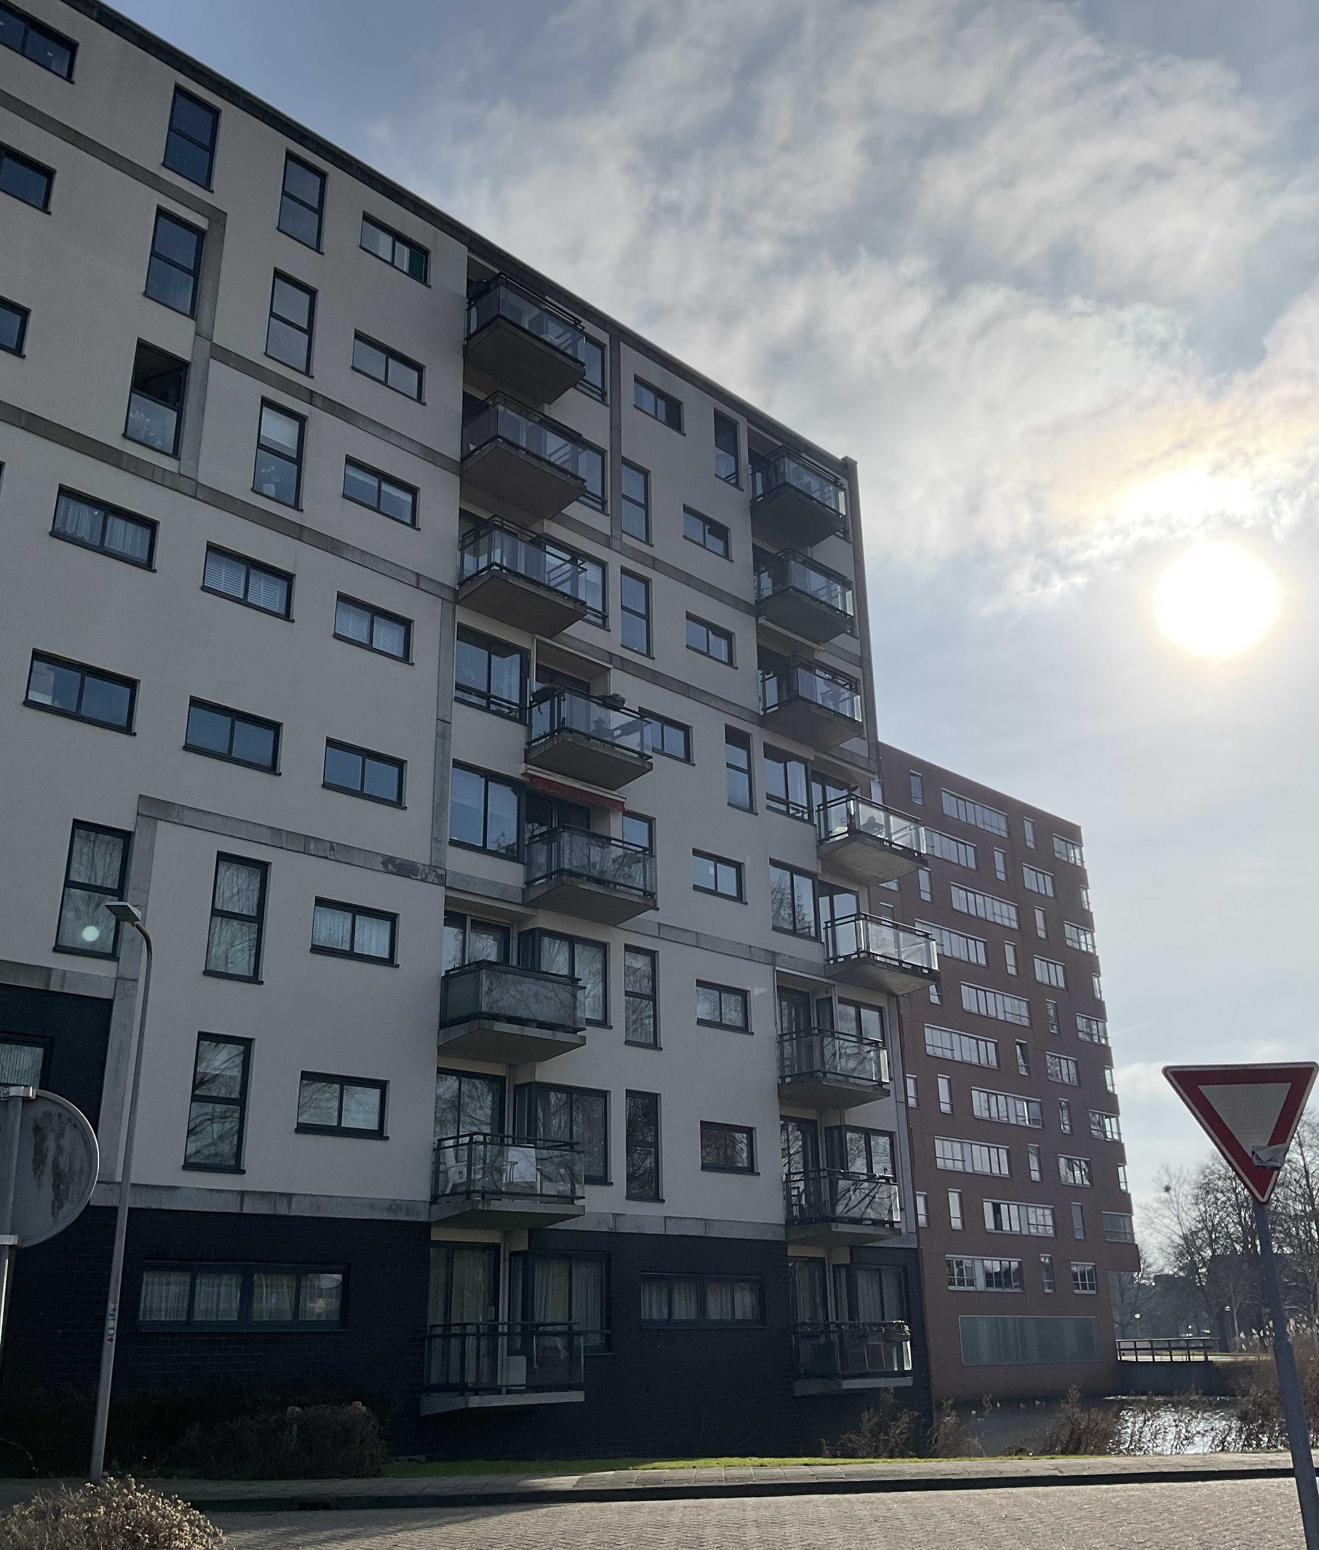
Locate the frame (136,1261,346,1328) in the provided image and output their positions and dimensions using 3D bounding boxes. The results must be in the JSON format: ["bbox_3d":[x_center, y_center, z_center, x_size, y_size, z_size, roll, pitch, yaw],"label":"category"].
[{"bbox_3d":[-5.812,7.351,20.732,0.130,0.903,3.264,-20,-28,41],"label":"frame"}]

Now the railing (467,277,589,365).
[{"bbox_3d":[-2.642,-8.804,29.351,1.050,1.010,2.220,-20,-28,41],"label":"railing"}]

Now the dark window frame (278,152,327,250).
[{"bbox_3d":[-6.445,-10.346,26.631,0.884,1.827,0.130,19,-29,-41],"label":"dark window frame"}]

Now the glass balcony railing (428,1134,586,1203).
[{"bbox_3d":[-2.508,6.778,25.100,1.102,1.051,2.451,-20,-28,41],"label":"glass balcony railing"}]

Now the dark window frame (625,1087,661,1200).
[{"bbox_3d":[-0.291,6.701,26.599,0.130,1.877,0.886,-21,-29,41],"label":"dark window frame"}]

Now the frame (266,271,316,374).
[{"bbox_3d":[-6.862,-8.407,27.504,0.140,1.947,0.968,-20,-28,41],"label":"frame"}]

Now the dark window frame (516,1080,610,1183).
[{"bbox_3d":[-1.667,6.353,25.889,0.500,1.659,1.836,-20,-28,41],"label":"dark window frame"}]

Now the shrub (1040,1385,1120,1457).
[{"bbox_3d":[5.035,7.775,17.700,0.820,0.920,0.800,-1,-21,0],"label":"shrub"}]

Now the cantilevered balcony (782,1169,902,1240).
[{"bbox_3d":[3.654,8.590,29.200,1.072,1.238,2.272,-21,-29,41],"label":"cantilevered balcony"}]

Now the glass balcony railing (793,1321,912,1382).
[{"bbox_3d":[3.657,10.881,27.986,2.153,0.917,1.077,19,-29,-41],"label":"glass balcony railing"}]

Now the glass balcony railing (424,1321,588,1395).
[{"bbox_3d":[-2.380,8.979,22.674,2.260,1.000,1.130,19,-29,-42],"label":"glass balcony railing"}]

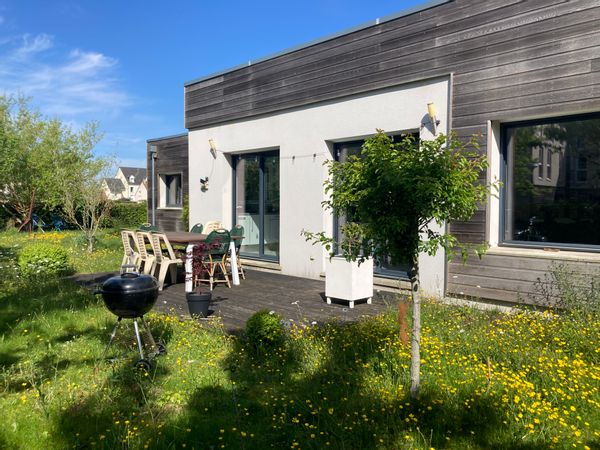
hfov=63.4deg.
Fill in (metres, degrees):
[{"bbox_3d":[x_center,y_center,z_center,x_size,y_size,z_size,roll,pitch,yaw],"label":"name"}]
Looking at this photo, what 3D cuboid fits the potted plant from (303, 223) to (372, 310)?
[{"bbox_3d":[0.635,0.483,6.030,0.440,1.020,0.440,-1,2,-45],"label":"potted plant"}]

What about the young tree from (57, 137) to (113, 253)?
[{"bbox_3d":[-6.217,-0.831,14.000,1.650,3.350,1.600,1,2,0],"label":"young tree"}]

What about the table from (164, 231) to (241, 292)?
[{"bbox_3d":[-2.030,0.539,7.850,1.050,0.740,2.300,-1,2,-45],"label":"table"}]

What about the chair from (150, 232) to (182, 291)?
[{"bbox_3d":[-1.930,0.535,7.170,0.510,0.790,0.470,-1,2,-42],"label":"chair"}]

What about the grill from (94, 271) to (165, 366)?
[{"bbox_3d":[-1.670,0.906,4.780,0.600,0.920,0.600,0,2,-12],"label":"grill"}]

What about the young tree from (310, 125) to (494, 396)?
[{"bbox_3d":[0.810,0.324,3.950,1.500,2.170,1.450,1,2,0],"label":"young tree"}]

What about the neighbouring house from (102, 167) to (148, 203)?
[{"bbox_3d":[-33.500,-6.300,96.000,13.000,9.200,9.000,0,2,-9],"label":"neighbouring house"}]

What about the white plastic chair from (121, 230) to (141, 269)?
[{"bbox_3d":[-2.720,0.499,8.070,0.510,0.790,0.470,-1,2,-42],"label":"white plastic chair"}]

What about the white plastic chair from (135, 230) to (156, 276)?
[{"bbox_3d":[-2.330,0.517,7.620,0.510,0.790,0.470,-1,2,-42],"label":"white plastic chair"}]

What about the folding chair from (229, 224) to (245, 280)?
[{"bbox_3d":[-1.180,0.468,8.000,0.500,0.890,0.430,-1,2,-44],"label":"folding chair"}]

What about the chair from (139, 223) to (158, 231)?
[{"bbox_3d":[-2.720,0.422,8.950,0.440,0.890,0.500,-1,2,-42],"label":"chair"}]

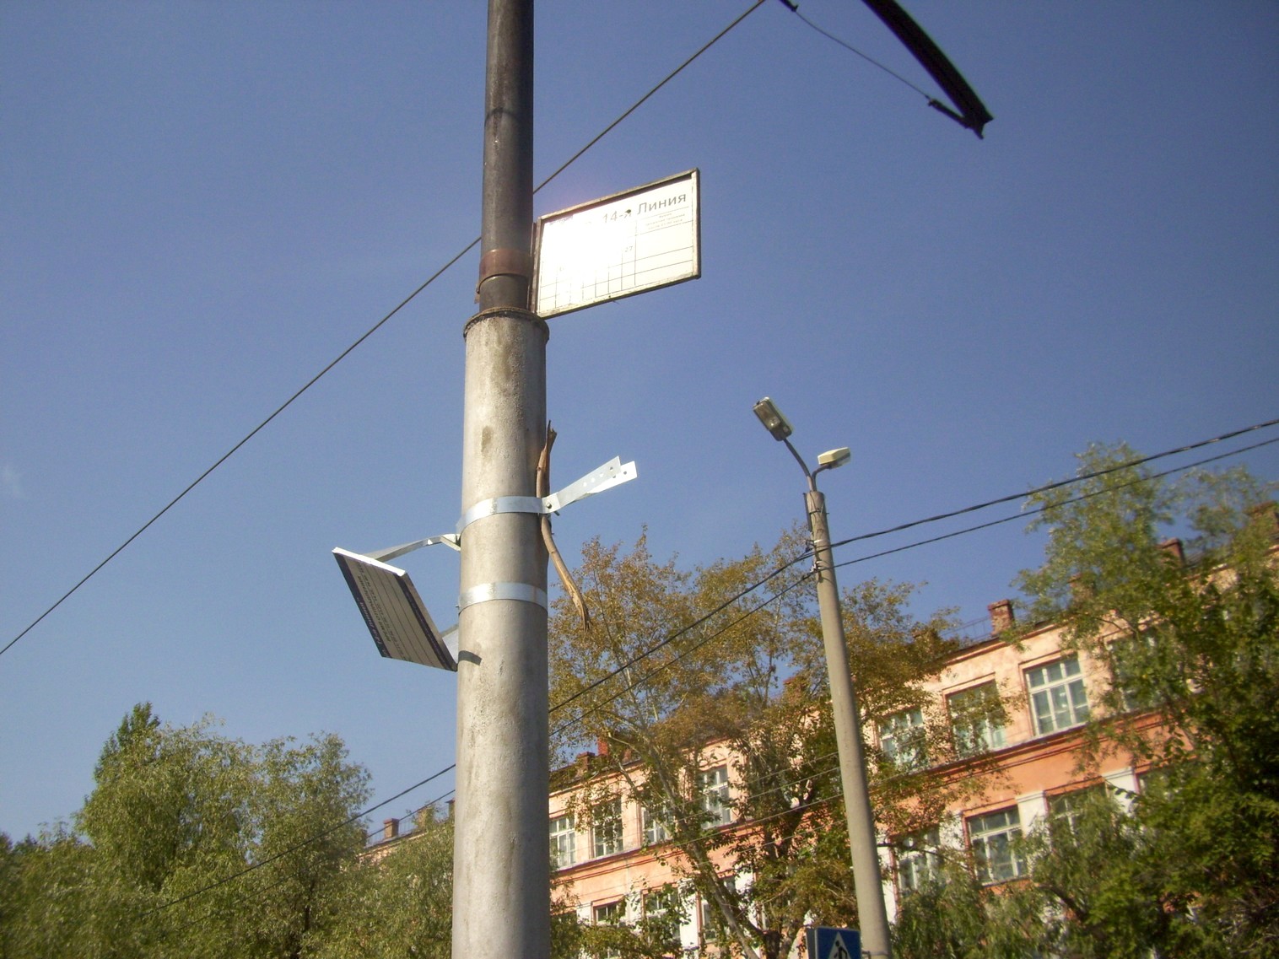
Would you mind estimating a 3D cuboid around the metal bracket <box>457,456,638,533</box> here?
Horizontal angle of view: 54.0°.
[{"bbox_3d":[-0.285,0.083,3.897,0.675,0.085,0.285,-23,-35,34],"label":"metal bracket"}]

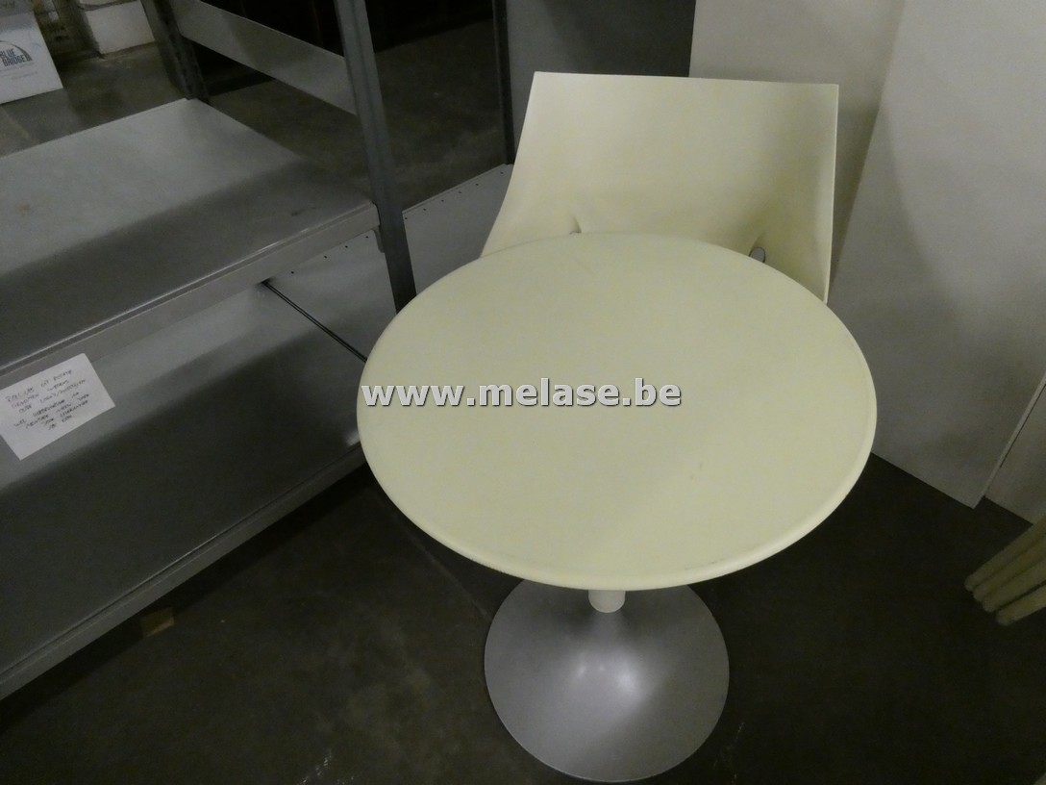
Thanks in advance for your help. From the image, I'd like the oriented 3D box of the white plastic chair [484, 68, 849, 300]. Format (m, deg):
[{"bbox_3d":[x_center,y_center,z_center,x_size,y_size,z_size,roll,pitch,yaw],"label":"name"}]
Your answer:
[{"bbox_3d":[0.239,-0.121,1.442,0.610,0.780,0.570,9,46,15],"label":"white plastic chair"}]

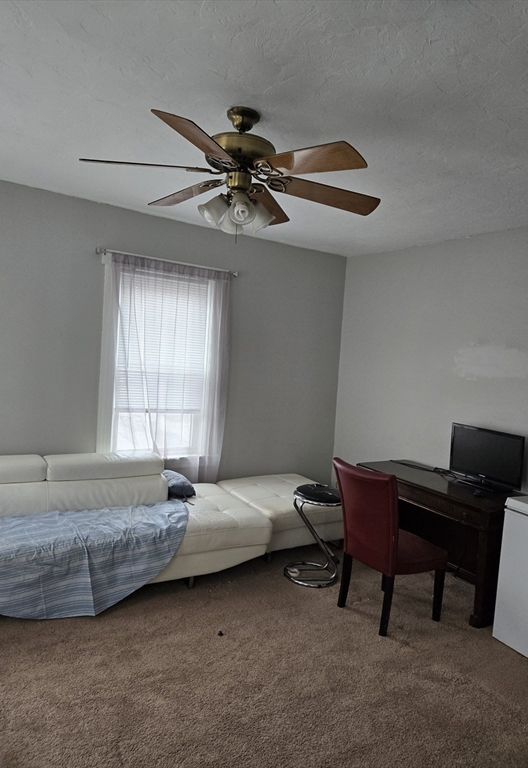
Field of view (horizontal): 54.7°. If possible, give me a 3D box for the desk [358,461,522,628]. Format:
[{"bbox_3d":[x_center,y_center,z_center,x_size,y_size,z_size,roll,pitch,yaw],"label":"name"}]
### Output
[{"bbox_3d":[1.344,1.123,3.945,0.640,0.754,1.335,2,4,-30],"label":"desk"}]

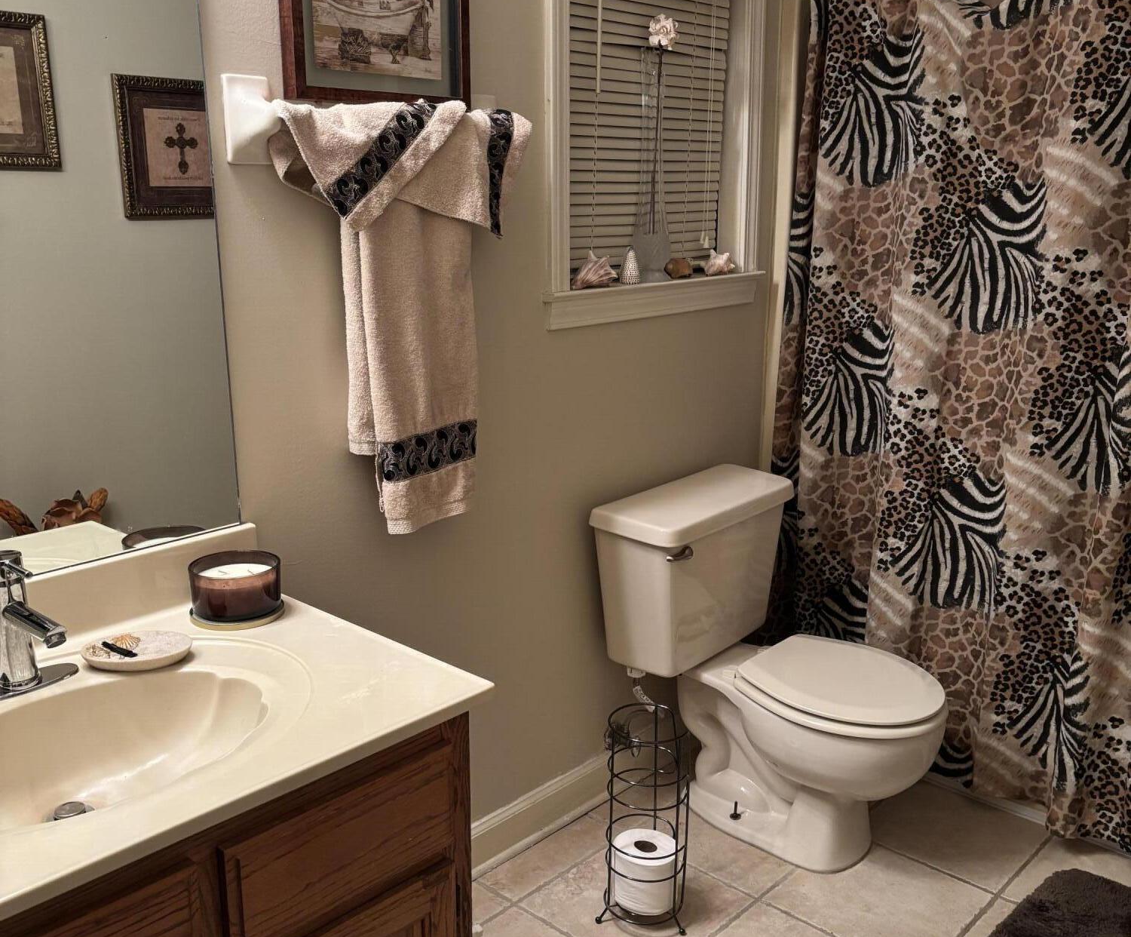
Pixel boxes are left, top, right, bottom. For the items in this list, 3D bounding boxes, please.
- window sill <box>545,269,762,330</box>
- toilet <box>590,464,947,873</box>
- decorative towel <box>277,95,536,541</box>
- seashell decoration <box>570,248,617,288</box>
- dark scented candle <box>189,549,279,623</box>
[{"bbox_3d":[0.186,-0.372,2.468,0.112,0.074,0.735,13,19,41],"label":"window sill"},{"bbox_3d":[0.463,0.436,2.394,0.683,0.710,0.512,12,18,39],"label":"toilet"},{"bbox_3d":[-0.241,-0.240,1.877,0.108,0.715,0.520,13,19,41],"label":"decorative towel"},{"bbox_3d":[0.052,-0.401,2.293,0.070,0.068,0.088,13,19,41],"label":"seashell decoration"},{"bbox_3d":[-0.480,0.170,1.649,0.128,0.065,0.128,0,14,0],"label":"dark scented candle"}]

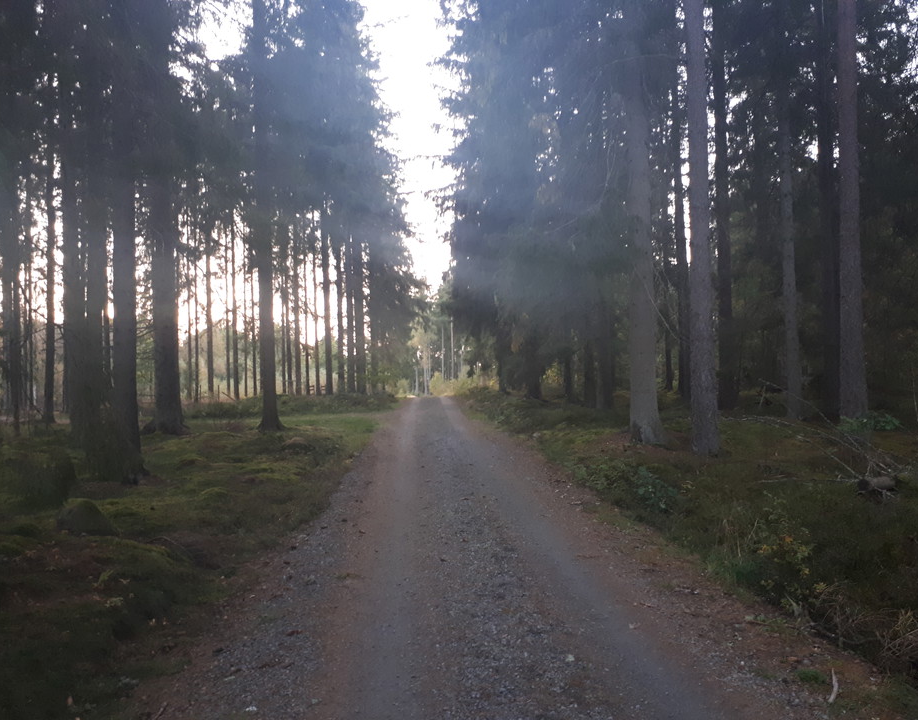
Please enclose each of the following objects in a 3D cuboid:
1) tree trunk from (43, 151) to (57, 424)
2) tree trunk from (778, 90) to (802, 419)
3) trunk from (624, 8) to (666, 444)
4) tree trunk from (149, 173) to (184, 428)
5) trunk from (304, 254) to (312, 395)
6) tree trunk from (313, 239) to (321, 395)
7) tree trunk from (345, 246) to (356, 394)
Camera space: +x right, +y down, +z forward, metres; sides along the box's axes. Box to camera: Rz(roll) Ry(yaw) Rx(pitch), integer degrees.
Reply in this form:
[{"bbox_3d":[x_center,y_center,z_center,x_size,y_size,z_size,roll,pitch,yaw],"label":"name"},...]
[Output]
[{"bbox_3d":[-14.294,-2.537,26.069,0.347,9.556,0.347,-1,-1,0],"label":"tree trunk"},{"bbox_3d":[8.259,-2.656,18.759,0.350,8.237,0.350,-1,-1,0],"label":"tree trunk"},{"bbox_3d":[3.375,-2.495,14.059,0.561,8.116,0.561,-1,-1,0],"label":"trunk"},{"bbox_3d":[-7.642,-1.444,19.549,0.781,6.719,0.781,-1,-1,0],"label":"tree trunk"},{"bbox_3d":[-9.363,-2.190,46.062,0.295,8.621,0.295,-1,-1,0],"label":"trunk"},{"bbox_3d":[-8.522,-2.625,45.068,0.331,9.401,0.331,-1,-1,0],"label":"tree trunk"},{"bbox_3d":[-6.242,-2.393,43.062,0.431,8.521,0.431,-1,-1,0],"label":"tree trunk"}]

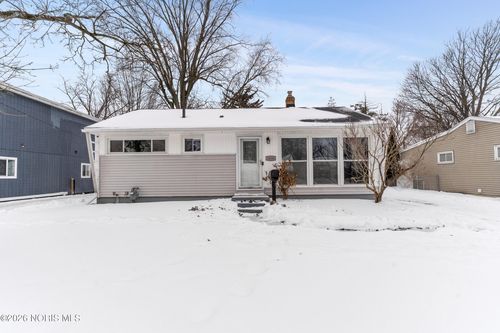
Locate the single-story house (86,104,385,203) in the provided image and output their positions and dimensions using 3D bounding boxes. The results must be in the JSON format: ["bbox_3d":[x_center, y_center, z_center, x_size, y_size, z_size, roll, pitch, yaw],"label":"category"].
[{"bbox_3d":[-0.480,-0.930,14.000,11.800,4.750,9.100,0,0,0],"label":"single-story house"}]

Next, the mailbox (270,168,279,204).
[{"bbox_3d":[0.930,0.750,9.300,0.270,1.300,0.470,0,0,0],"label":"mailbox"}]

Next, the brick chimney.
[{"bbox_3d":[2.300,-3.900,14.400,0.540,1.000,0.540,0,0,0],"label":"brick chimney"}]

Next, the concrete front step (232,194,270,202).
[{"bbox_3d":[0.040,1.250,9.600,1.380,0.170,0.800,0,0,0],"label":"concrete front step"}]

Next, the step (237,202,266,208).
[{"bbox_3d":[0.060,1.390,9.070,0.980,0.170,0.310,0,0,0],"label":"step"}]

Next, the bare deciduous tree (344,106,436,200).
[{"bbox_3d":[5.200,-0.490,9.400,3.300,3.650,2.800,0,0,0],"label":"bare deciduous tree"}]

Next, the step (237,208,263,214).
[{"bbox_3d":[0.040,1.570,8.800,0.940,0.170,0.310,0,0,0],"label":"step"}]

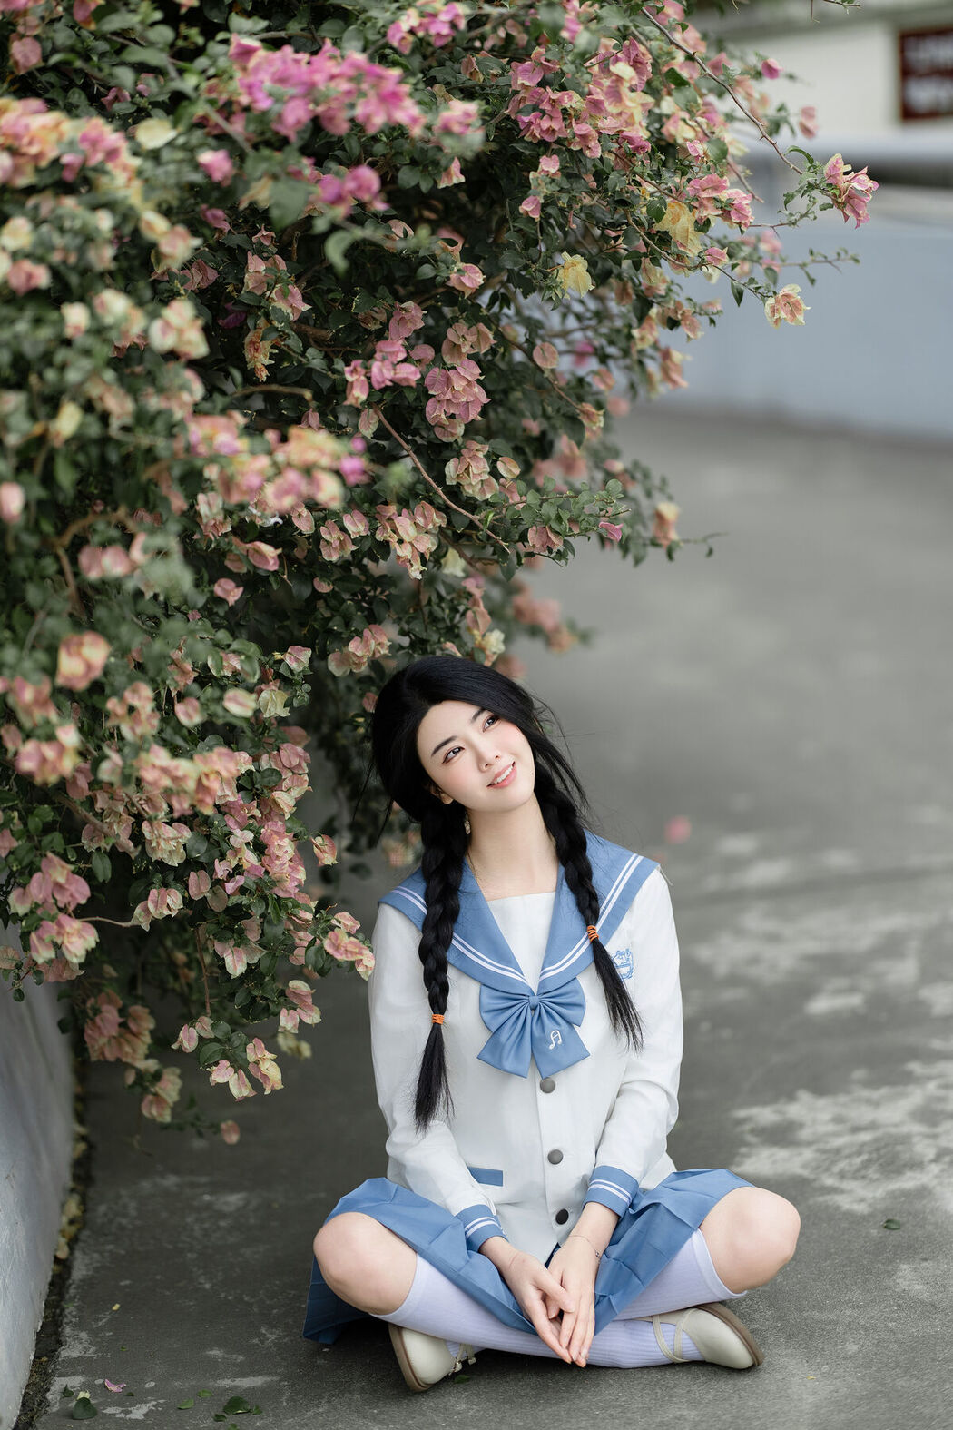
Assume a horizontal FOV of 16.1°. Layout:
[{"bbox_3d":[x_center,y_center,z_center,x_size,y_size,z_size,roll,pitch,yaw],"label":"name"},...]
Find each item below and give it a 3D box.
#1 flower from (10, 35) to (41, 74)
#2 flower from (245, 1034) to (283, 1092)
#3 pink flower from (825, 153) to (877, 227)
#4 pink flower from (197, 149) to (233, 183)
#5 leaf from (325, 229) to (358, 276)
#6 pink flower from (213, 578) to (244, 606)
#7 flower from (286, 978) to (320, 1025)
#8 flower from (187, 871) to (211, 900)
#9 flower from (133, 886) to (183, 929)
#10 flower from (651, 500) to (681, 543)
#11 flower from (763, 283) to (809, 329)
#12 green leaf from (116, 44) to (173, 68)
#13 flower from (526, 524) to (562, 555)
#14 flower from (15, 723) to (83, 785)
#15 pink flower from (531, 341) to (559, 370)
[{"bbox_3d":[-0.501,-0.733,3.750,0.031,0.043,0.032,-1,8,-10],"label":"flower"},{"bbox_3d":[-0.261,0.429,4.150,0.038,0.071,0.048,-2,8,-15],"label":"flower"},{"bbox_3d":[0.466,-0.652,4.200,0.054,0.092,0.067,-7,10,-40],"label":"pink flower"},{"bbox_3d":[-0.267,-0.562,3.460,0.037,0.036,0.035,-2,10,-10],"label":"pink flower"},{"bbox_3d":[-0.143,-0.489,3.570,0.035,0.051,0.025,0,10,0],"label":"leaf"},{"bbox_3d":[-0.301,-0.149,4.100,0.038,0.034,0.035,-2,10,-10],"label":"pink flower"},{"bbox_3d":[-0.214,0.352,4.150,0.035,0.058,0.042,-4,9,-25],"label":"flower"},{"bbox_3d":[-0.345,0.212,4.200,0.029,0.036,0.030,-2,10,-10],"label":"flower"},{"bbox_3d":[-0.394,0.239,4.170,0.065,0.052,0.045,-2,10,-10],"label":"flower"},{"bbox_3d":[0.279,-0.283,4.950,0.031,0.058,0.040,-4,9,-25],"label":"flower"},{"bbox_3d":[0.385,-0.509,4.200,0.050,0.057,0.048,-2,8,-15],"label":"flower"},{"bbox_3d":[-0.362,-0.719,3.680,0.063,0.026,0.035,0,10,0],"label":"green leaf"},{"bbox_3d":[0.084,-0.219,4.200,0.043,0.039,0.036,-1,8,-10],"label":"flower"},{"bbox_3d":[-0.423,0.039,3.330,0.067,0.061,0.060,-2,10,-10],"label":"flower"},{"bbox_3d":[0.089,-0.462,4.330,0.034,0.036,0.025,-2,10,-10],"label":"pink flower"}]

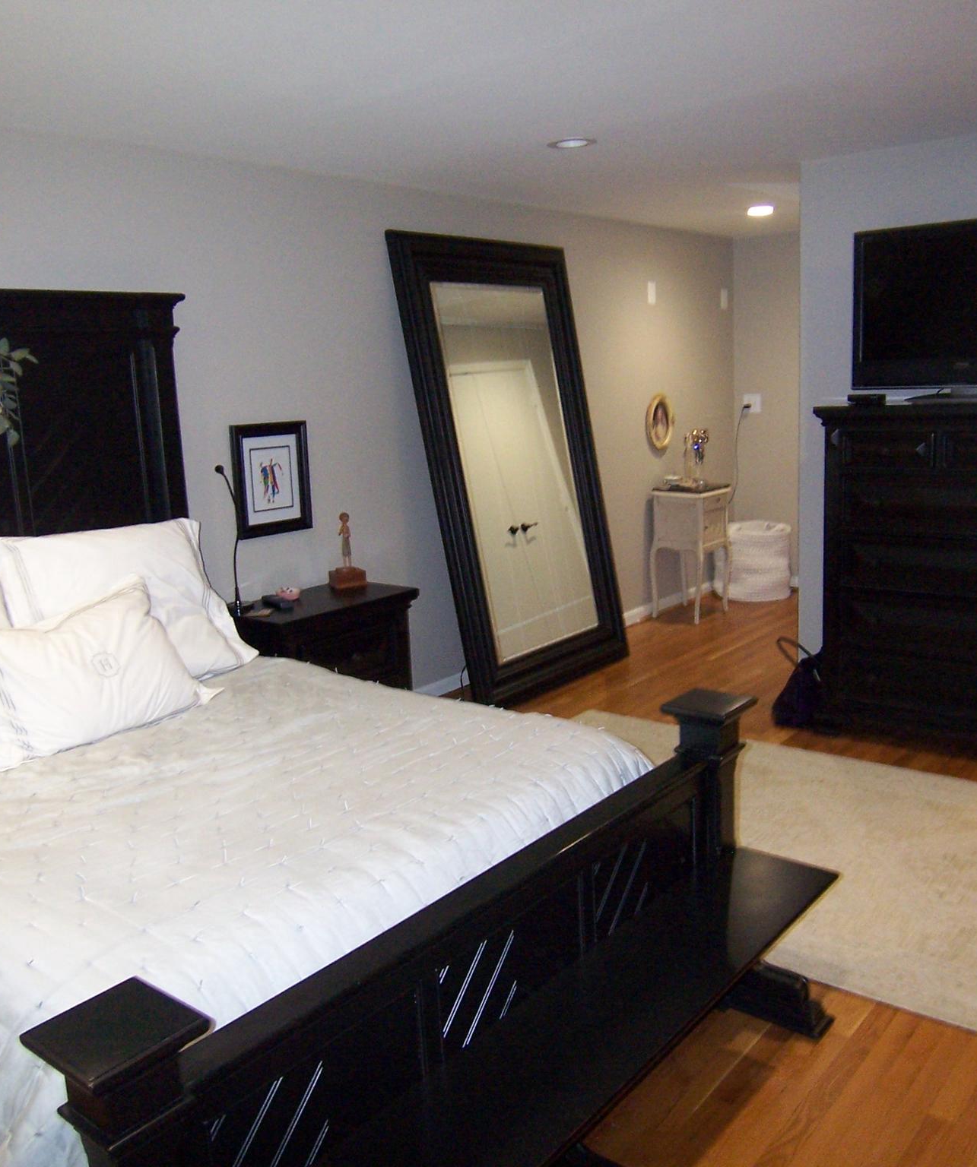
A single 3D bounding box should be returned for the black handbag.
[{"bbox_3d":[1.418,0.435,4.649,0.220,0.355,0.300,7,15,40],"label":"black handbag"}]

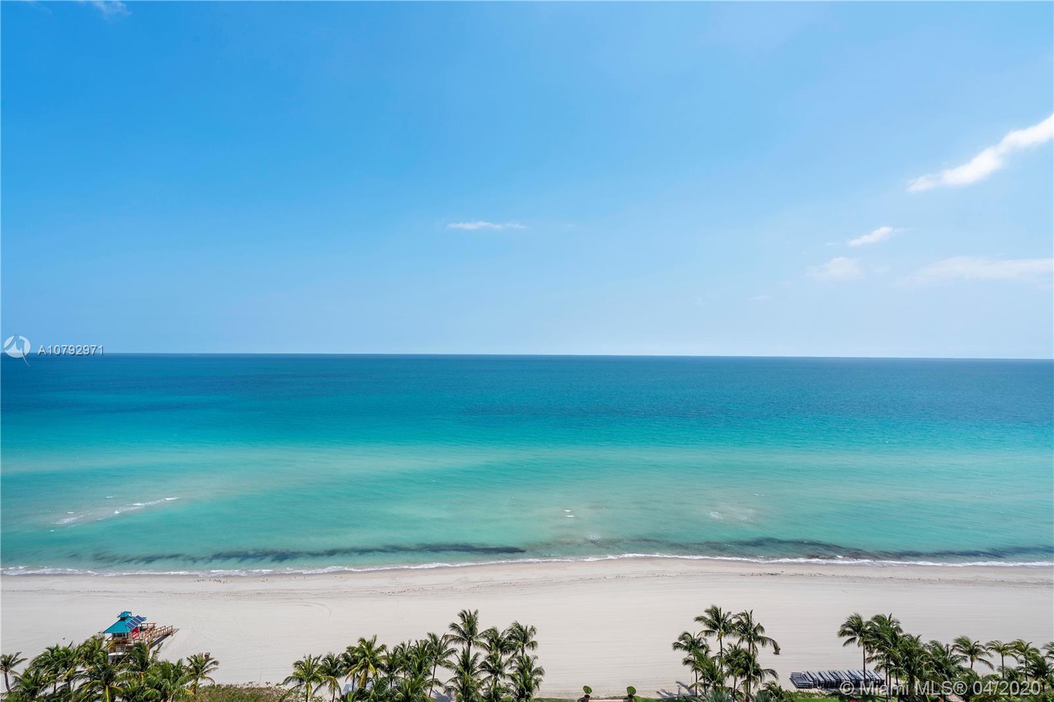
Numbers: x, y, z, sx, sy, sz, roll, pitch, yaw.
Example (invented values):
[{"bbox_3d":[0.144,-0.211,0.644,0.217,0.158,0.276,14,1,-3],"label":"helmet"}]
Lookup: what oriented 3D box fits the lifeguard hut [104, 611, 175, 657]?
[{"bbox_3d":[-63.880,45.830,78.230,6.000,7.000,9.200,0,0,0],"label":"lifeguard hut"}]

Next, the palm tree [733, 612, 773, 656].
[{"bbox_3d":[31.500,43.120,65.510,5.600,11.300,5.200,0,-1,0],"label":"palm tree"}]

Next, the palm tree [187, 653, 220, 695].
[{"bbox_3d":[-45.720,45.690,65.950,4.900,6.260,4.900,0,0,0],"label":"palm tree"}]

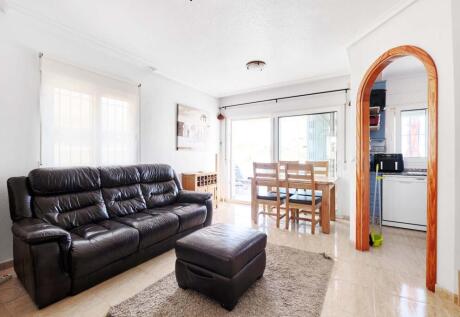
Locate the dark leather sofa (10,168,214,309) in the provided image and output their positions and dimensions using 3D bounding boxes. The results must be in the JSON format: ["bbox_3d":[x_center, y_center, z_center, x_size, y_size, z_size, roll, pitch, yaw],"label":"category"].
[{"bbox_3d":[-1.247,0.592,2.539,0.999,1.009,1.978,0,0,34],"label":"dark leather sofa"}]

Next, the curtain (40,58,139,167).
[{"bbox_3d":[-1.768,-0.480,2.691,0.060,1.320,1.190,0,0,32],"label":"curtain"}]

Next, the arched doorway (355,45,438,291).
[{"bbox_3d":[1.719,0.003,2.071,0.140,2.240,0.810,0,0,-13],"label":"arched doorway"}]

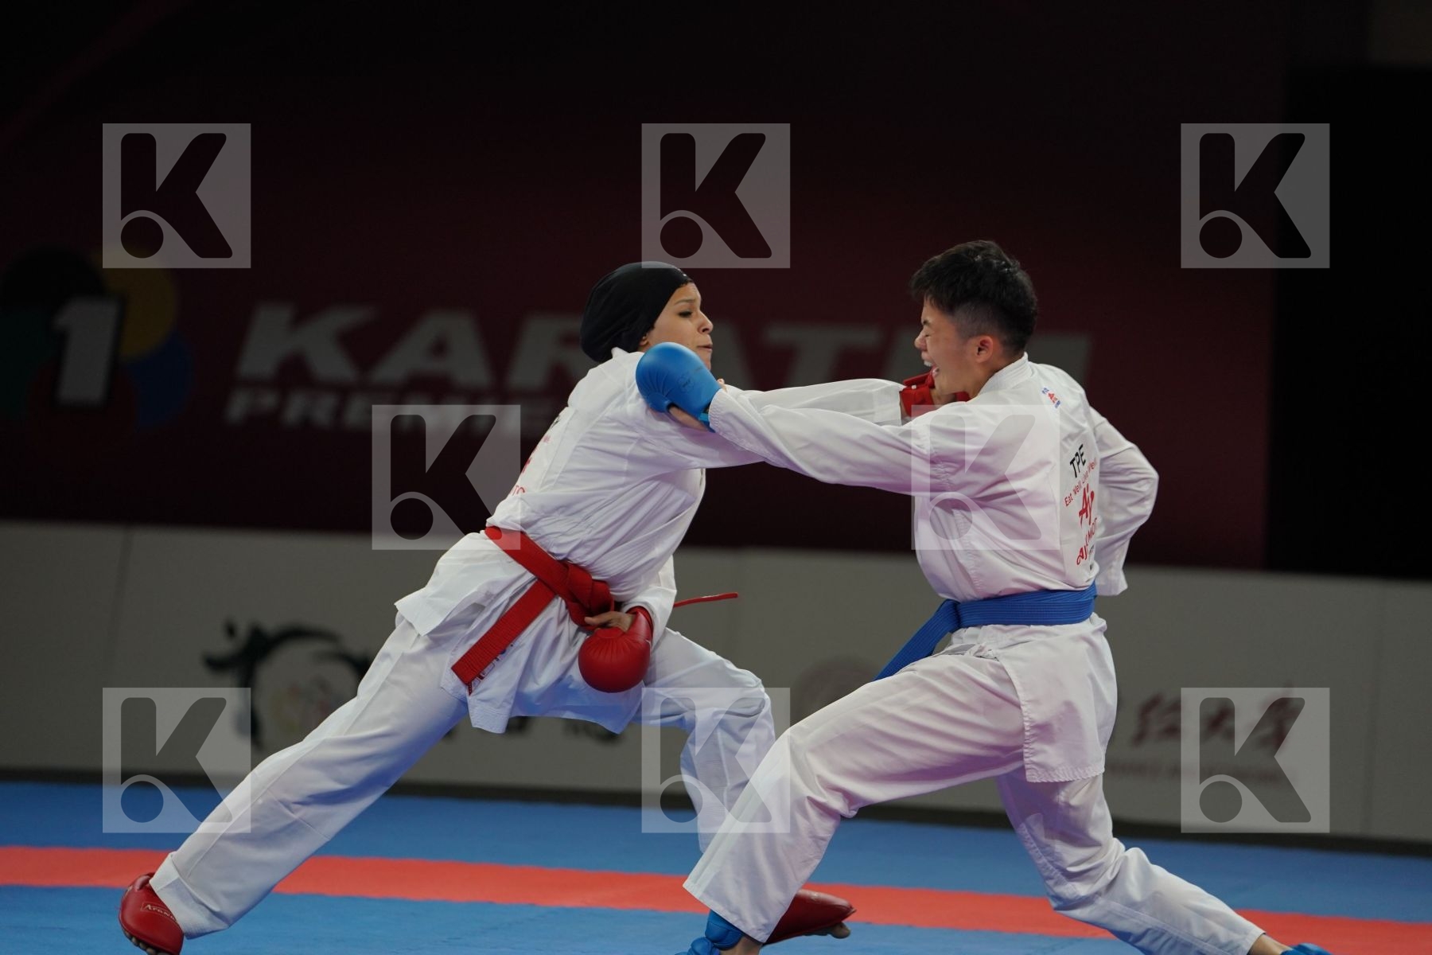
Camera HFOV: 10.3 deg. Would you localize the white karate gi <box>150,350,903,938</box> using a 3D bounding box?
[{"bbox_3d":[-0.334,0.276,13.362,1.264,0.993,0.660,2,1,-12],"label":"white karate gi"}]

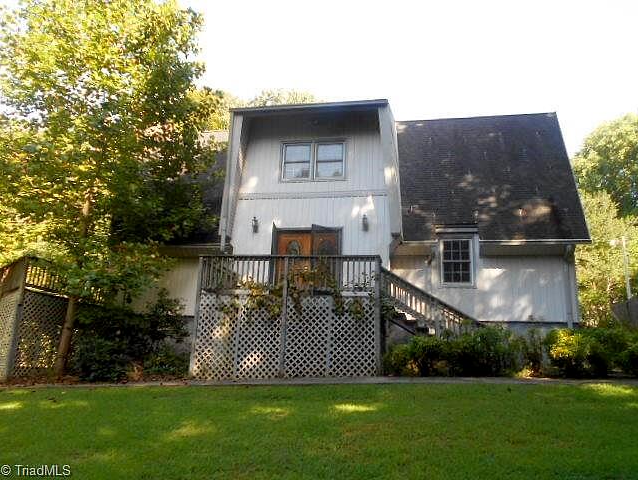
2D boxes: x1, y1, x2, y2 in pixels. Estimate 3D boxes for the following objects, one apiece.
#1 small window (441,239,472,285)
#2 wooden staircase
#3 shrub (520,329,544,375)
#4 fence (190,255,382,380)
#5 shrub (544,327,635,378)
[{"bbox_3d":[4.029,0.615,14.029,0.870,1.370,0.120,0,-14,10],"label":"small window"},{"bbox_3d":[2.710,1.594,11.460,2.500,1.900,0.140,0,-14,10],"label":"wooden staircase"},{"bbox_3d":[4.981,2.603,11.221,0.460,1.050,0.460,0,-14,10],"label":"shrub"},{"bbox_3d":[-0.854,1.875,12.027,4.780,3.040,0.180,0,-14,10],"label":"fence"},{"bbox_3d":[6.258,2.618,11.146,1.850,1.150,1.250,0,-14,10],"label":"shrub"}]

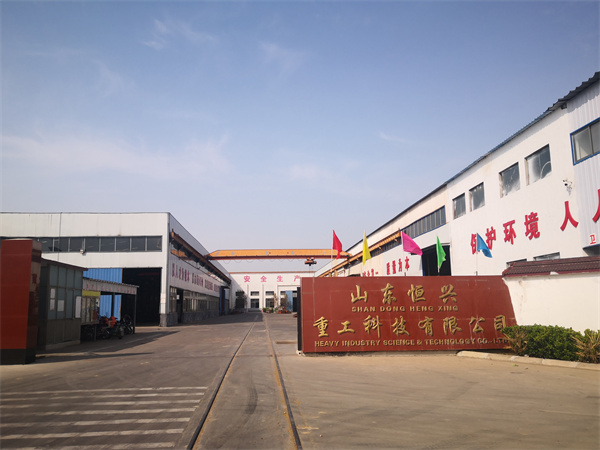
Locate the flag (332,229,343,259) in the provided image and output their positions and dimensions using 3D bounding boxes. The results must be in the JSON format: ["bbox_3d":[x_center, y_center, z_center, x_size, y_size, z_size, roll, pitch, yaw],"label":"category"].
[{"bbox_3d":[1.125,0.591,14.037,0.290,0.800,0.130,0,-10,-3],"label":"flag"}]

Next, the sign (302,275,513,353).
[{"bbox_3d":[3.157,2.599,13.796,6.190,2.131,0.400,0,-10,-3],"label":"sign"}]

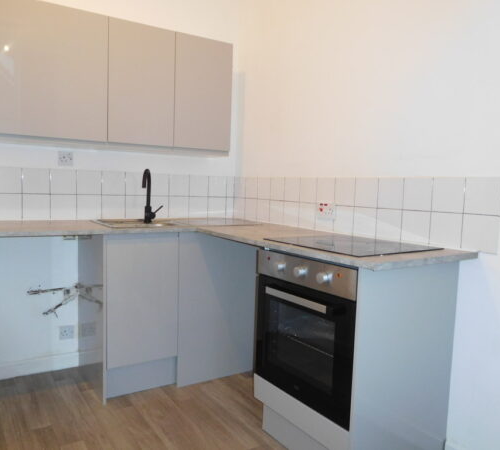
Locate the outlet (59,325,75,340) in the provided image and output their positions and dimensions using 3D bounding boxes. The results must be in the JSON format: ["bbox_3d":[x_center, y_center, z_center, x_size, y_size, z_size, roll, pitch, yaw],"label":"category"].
[{"bbox_3d":[-1.125,0.663,2.664,0.086,0.086,0.014,-2,6,-34],"label":"outlet"}]

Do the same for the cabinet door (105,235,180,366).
[{"bbox_3d":[-0.592,0.409,2.404,0.398,0.722,0.022,-1,6,-31],"label":"cabinet door"}]

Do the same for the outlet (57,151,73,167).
[{"bbox_3d":[-1.093,-0.391,2.568,0.086,0.086,0.014,-2,6,-34],"label":"outlet"}]

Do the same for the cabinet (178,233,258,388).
[{"bbox_3d":[-0.296,0.457,2.822,0.600,0.890,0.520,-2,6,-34],"label":"cabinet"}]

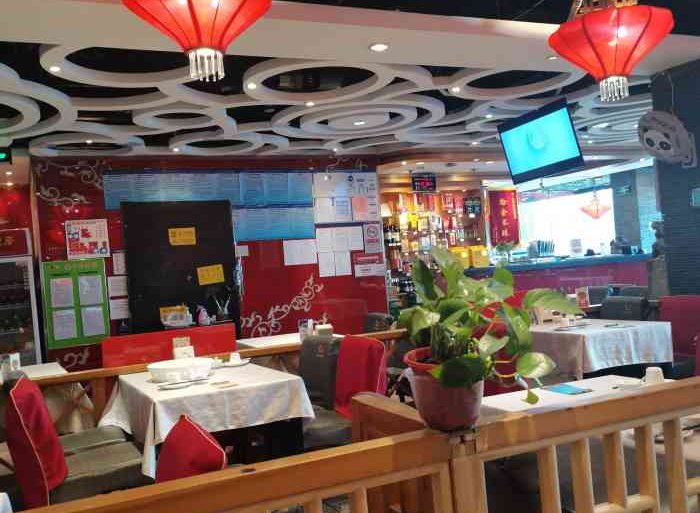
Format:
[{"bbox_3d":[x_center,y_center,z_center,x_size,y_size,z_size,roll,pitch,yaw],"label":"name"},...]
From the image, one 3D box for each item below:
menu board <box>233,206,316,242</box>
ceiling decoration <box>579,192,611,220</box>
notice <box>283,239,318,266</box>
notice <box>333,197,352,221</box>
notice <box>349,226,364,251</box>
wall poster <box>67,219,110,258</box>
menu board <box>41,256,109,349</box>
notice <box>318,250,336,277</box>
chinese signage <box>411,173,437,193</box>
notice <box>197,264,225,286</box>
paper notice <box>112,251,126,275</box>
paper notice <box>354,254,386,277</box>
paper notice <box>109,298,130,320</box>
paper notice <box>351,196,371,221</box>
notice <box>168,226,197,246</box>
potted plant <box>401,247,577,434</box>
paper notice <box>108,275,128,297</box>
[{"bbox_3d":[-0.875,-0.380,8.306,1.011,0.404,0.020,-4,-1,-27],"label":"menu board"},{"bbox_3d":[4.954,-1.013,14.200,0.630,0.540,0.630,-4,-2,-25],"label":"ceiling decoration"},{"bbox_3d":[-0.584,-0.048,8.410,0.420,0.300,0.010,-4,-2,-25],"label":"notice"},{"bbox_3d":[-0.068,-0.591,8.729,0.220,0.300,0.010,-4,-1,-27],"label":"notice"},{"bbox_3d":[0.090,-0.222,8.736,0.180,0.300,0.010,-4,-2,-25],"label":"notice"},{"bbox_3d":[-2.747,-0.182,7.357,0.411,0.395,0.010,-4,-1,-27],"label":"wall poster"},{"bbox_3d":[-2.831,0.479,7.272,0.608,0.880,0.025,-4,-1,-27],"label":"menu board"},{"bbox_3d":[-0.267,0.102,8.593,0.213,0.298,0.010,-4,-1,-27],"label":"notice"},{"bbox_3d":[1.078,-1.054,10.004,0.398,0.262,0.050,-4,-1,-27],"label":"chinese signage"},{"bbox_3d":[-1.522,0.203,7.679,0.277,0.195,0.010,-9,0,-25],"label":"notice"},{"bbox_3d":[-2.467,0.078,7.522,0.130,0.230,0.010,-4,-2,-25],"label":"paper notice"},{"bbox_3d":[0.257,0.113,8.857,0.446,0.298,0.010,-4,-1,-27],"label":"paper notice"},{"bbox_3d":[-2.452,0.568,7.496,0.200,0.215,0.010,-4,-2,-25],"label":"paper notice"},{"bbox_3d":[0.137,-0.598,8.784,0.220,0.315,0.010,-4,-2,-25],"label":"paper notice"},{"bbox_3d":[-1.804,-0.213,7.576,0.280,0.188,0.010,-4,-2,-25],"label":"notice"},{"bbox_3d":[0.359,0.217,1.830,0.450,0.460,0.410,-5,-2,0],"label":"potted plant"},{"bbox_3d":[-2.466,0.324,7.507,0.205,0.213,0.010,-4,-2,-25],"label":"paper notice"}]

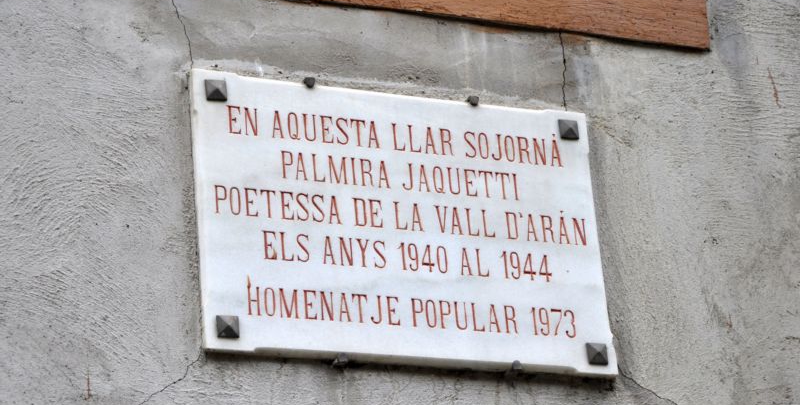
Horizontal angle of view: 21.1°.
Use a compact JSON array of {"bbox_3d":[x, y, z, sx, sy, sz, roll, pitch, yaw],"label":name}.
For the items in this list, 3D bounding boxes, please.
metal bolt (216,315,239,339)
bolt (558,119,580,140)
[{"bbox_3d":[-0.221,0.160,2.783,0.029,0.029,0.009,5,-25,-22],"label":"metal bolt"},{"bbox_3d":[0.247,-0.106,3.123,0.029,0.029,0.009,5,-25,-22],"label":"bolt"}]

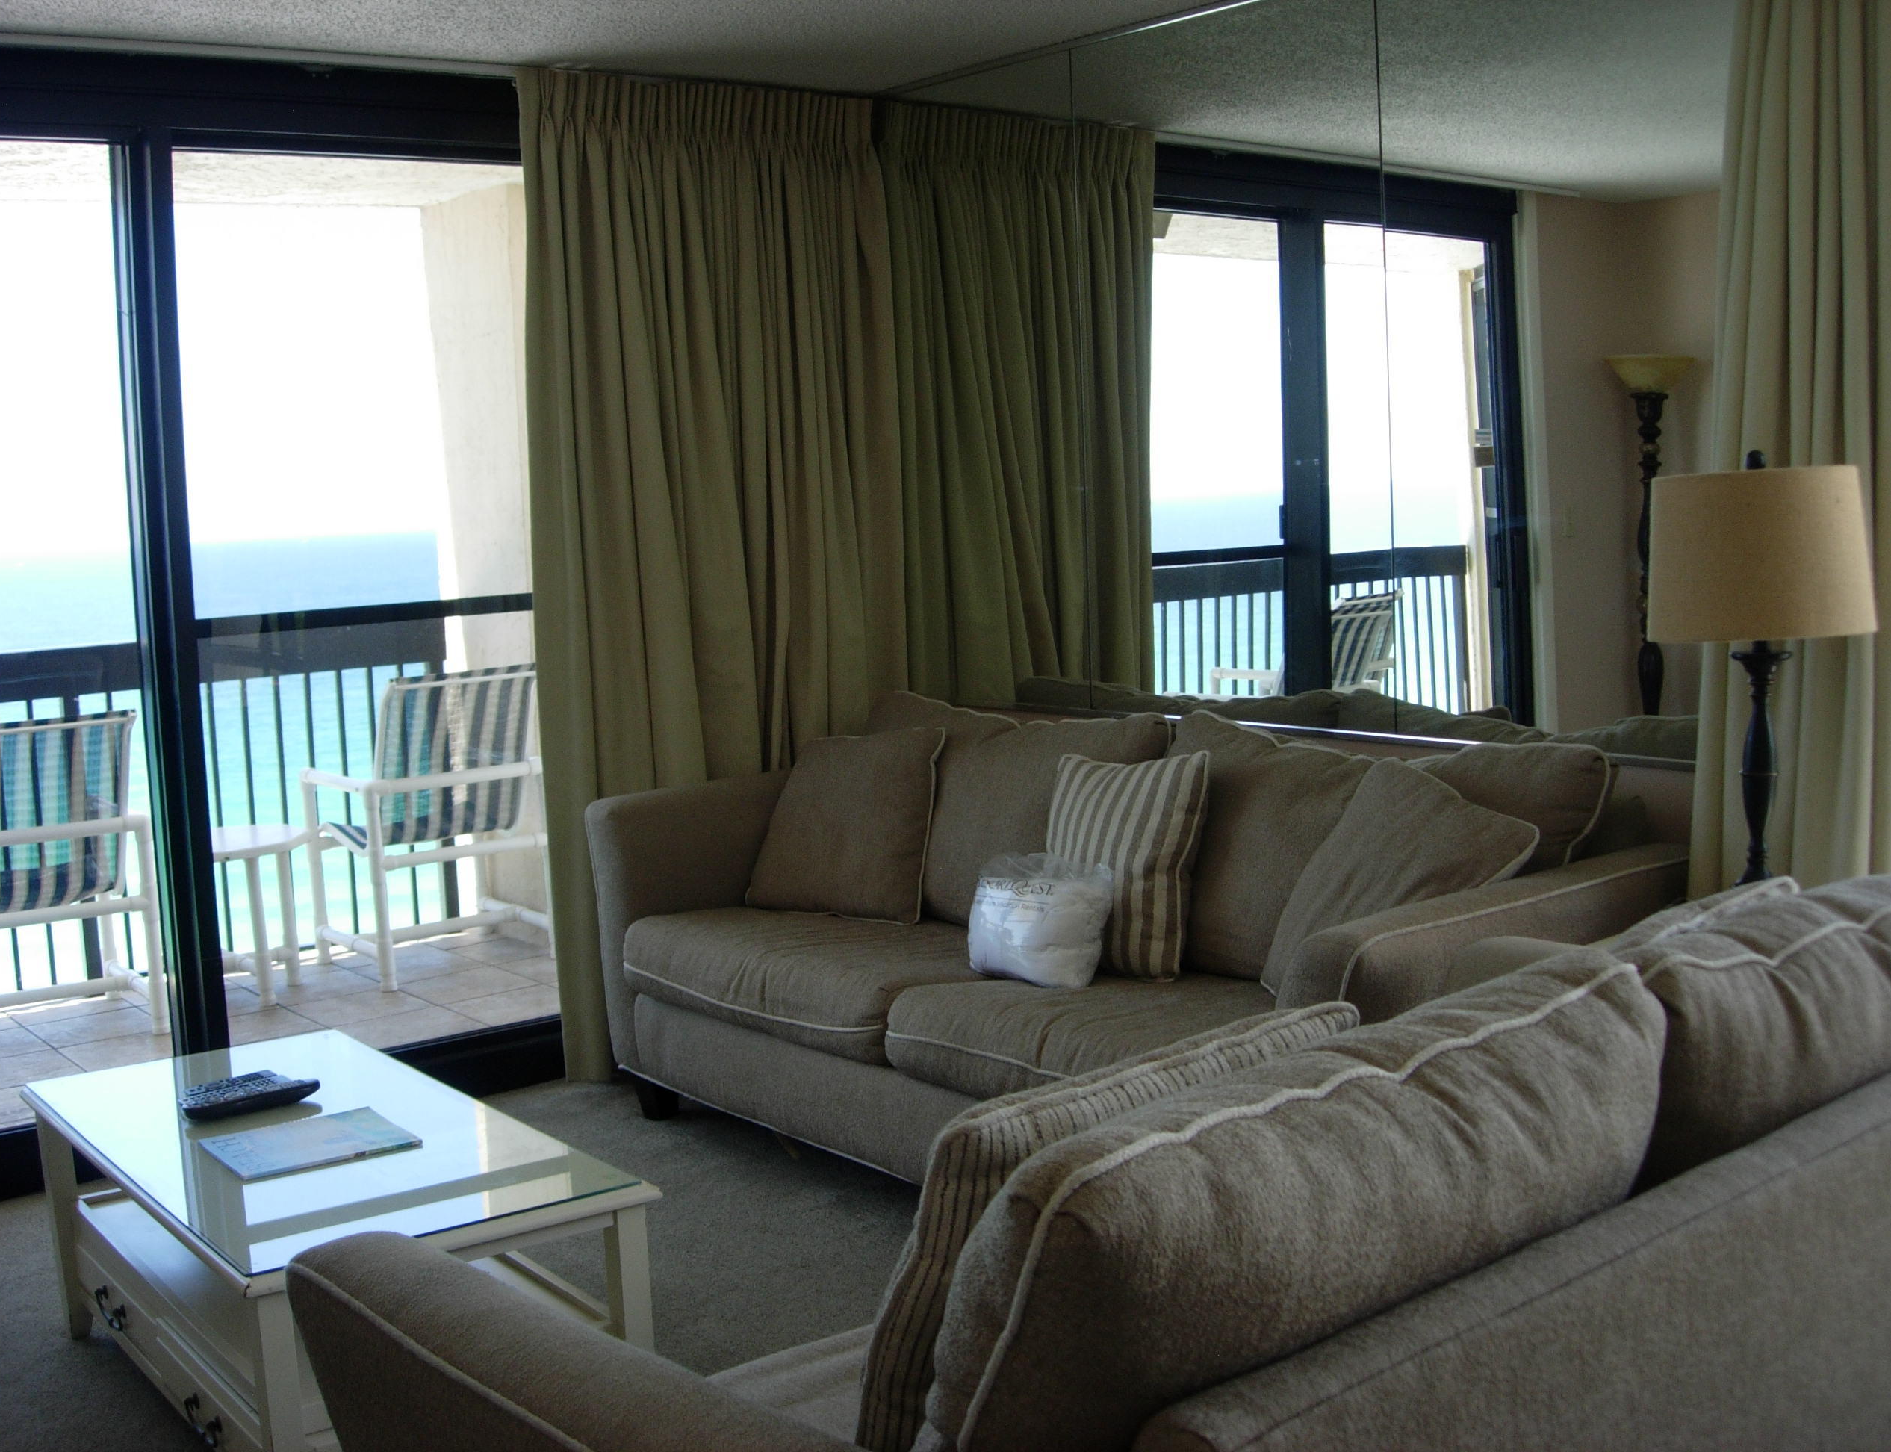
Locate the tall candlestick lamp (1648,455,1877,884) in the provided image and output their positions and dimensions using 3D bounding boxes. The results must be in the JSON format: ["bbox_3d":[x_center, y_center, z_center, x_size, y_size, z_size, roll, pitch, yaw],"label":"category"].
[{"bbox_3d":[1.173,-0.070,3.068,0.330,0.635,0.330,-7,7,-35],"label":"tall candlestick lamp"}]

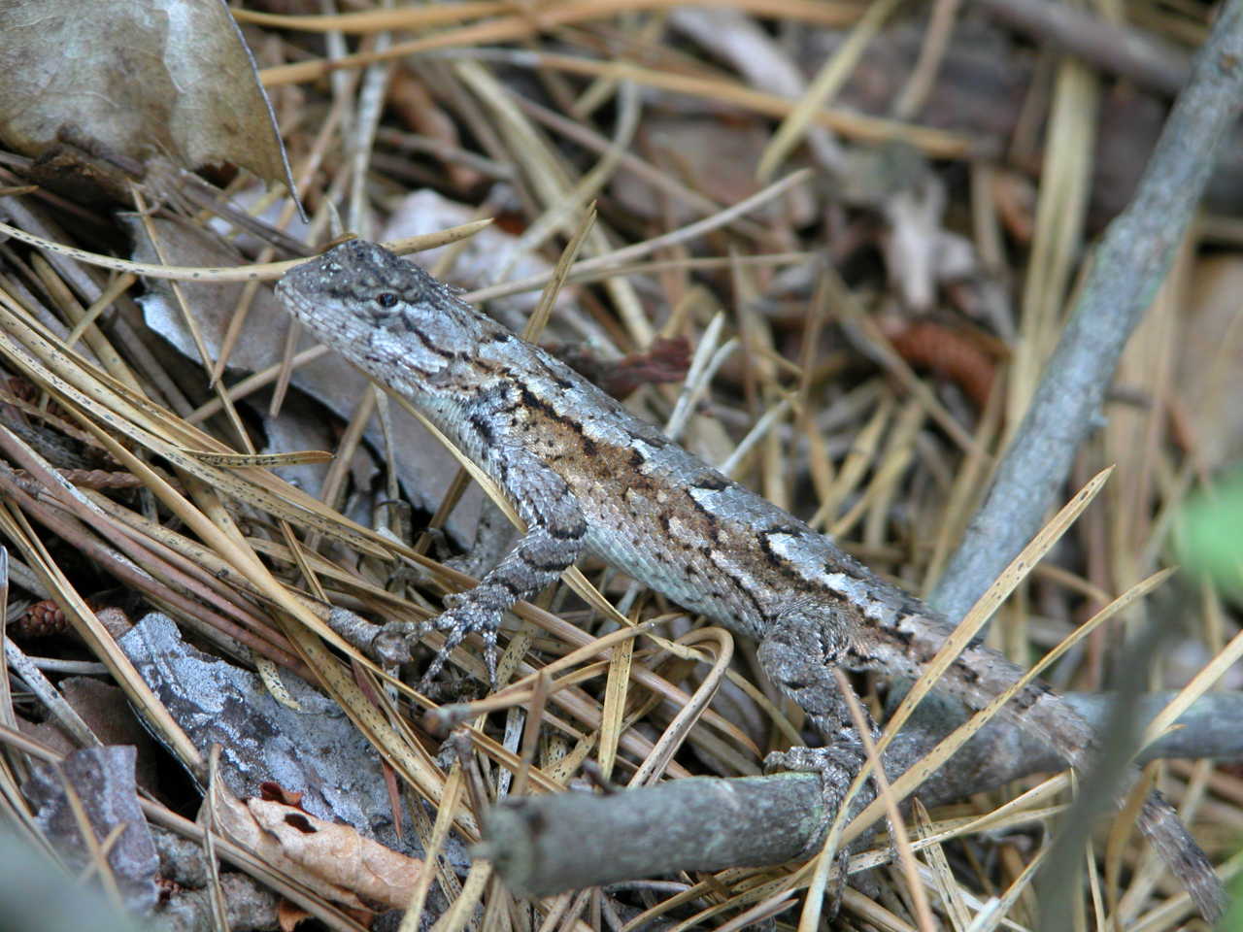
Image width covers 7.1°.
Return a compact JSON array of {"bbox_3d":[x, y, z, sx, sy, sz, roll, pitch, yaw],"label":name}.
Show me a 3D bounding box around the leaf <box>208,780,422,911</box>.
[{"bbox_3d":[-0.026,0.033,0.865,0.019,0.006,0.009,22,45,24],"label":"leaf"}]

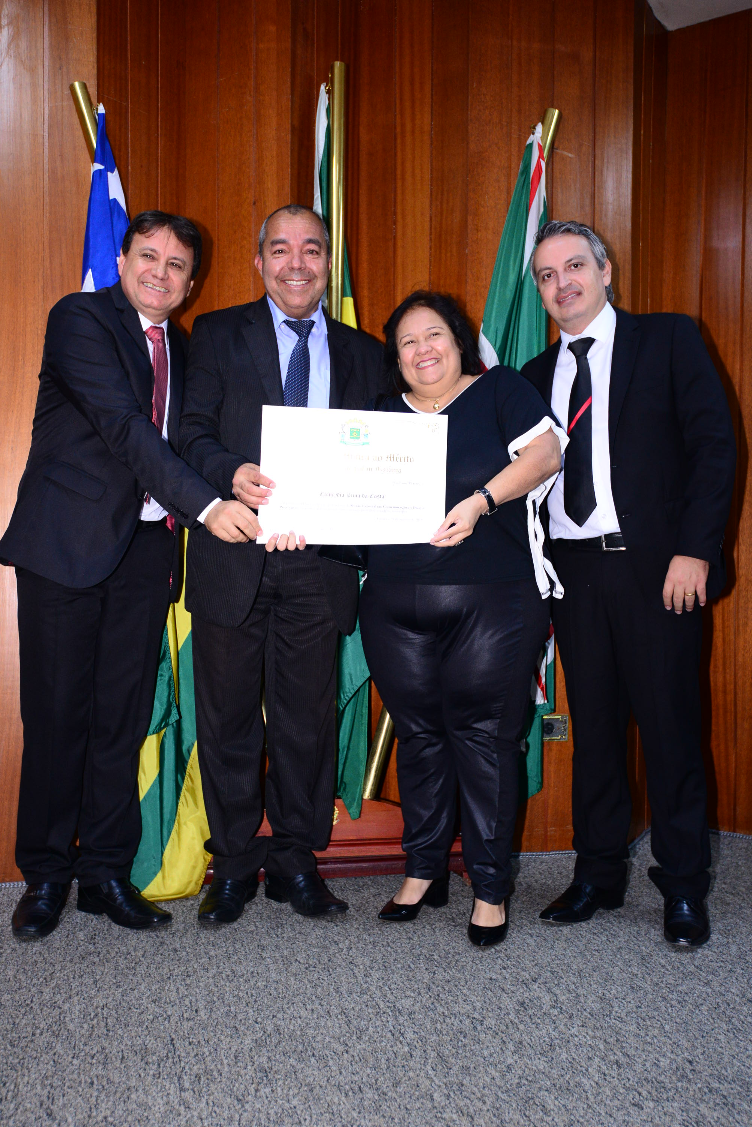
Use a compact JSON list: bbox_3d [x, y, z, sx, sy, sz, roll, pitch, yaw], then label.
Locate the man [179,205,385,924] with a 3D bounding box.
[{"bbox_3d":[-0.216,-0.006,2.570,0.520,1.670,0.400,0,2,-8],"label":"man"}]

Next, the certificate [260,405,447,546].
[{"bbox_3d":[-0.047,-0.191,2.425,0.420,0.297,0.015,1,3,-10],"label":"certificate"}]

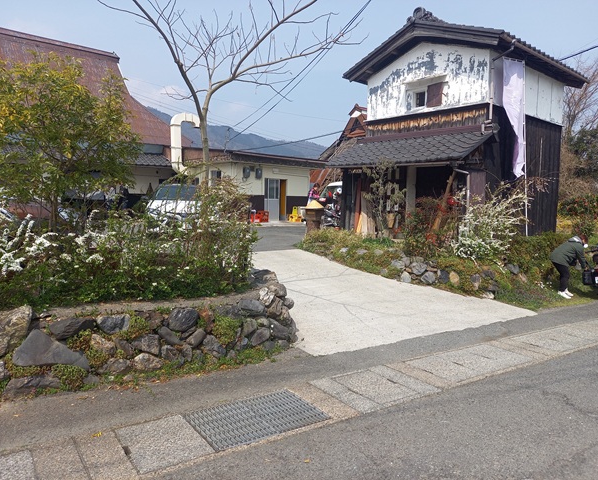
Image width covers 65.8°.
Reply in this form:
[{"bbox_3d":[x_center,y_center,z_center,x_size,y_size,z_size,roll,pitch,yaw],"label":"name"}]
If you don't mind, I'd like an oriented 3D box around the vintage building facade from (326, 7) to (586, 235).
[{"bbox_3d":[4.716,-2.952,13.491,6.600,5.800,4.550,-4,7,-42],"label":"vintage building facade"}]

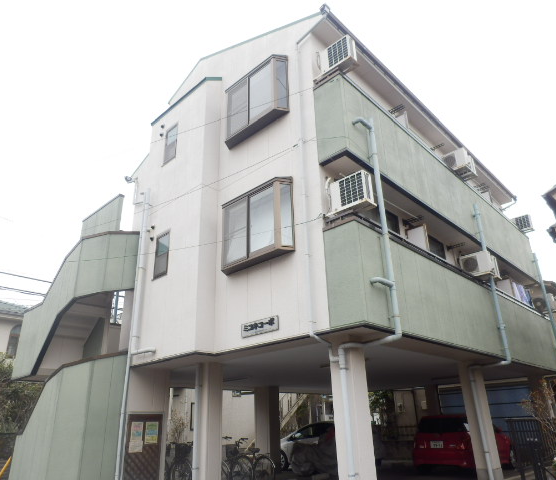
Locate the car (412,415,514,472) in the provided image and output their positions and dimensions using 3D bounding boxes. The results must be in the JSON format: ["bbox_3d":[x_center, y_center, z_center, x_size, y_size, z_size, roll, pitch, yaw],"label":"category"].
[{"bbox_3d":[5.572,5.996,13.126,1.640,1.480,3.800,-19,-29,35],"label":"car"}]

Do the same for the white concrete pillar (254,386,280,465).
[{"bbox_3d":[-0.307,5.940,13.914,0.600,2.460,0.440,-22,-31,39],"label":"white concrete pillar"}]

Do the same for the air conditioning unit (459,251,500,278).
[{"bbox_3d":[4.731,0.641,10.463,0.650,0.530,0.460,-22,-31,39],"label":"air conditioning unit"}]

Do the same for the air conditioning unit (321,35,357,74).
[{"bbox_3d":[1.151,-3.397,8.324,0.655,0.540,0.280,-22,-31,39],"label":"air conditioning unit"}]

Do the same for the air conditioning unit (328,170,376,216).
[{"bbox_3d":[1.207,-0.729,7.176,0.655,0.540,0.280,-22,-31,39],"label":"air conditioning unit"}]

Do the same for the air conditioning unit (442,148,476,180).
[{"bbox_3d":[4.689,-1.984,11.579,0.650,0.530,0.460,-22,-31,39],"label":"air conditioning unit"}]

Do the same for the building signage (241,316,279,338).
[{"bbox_3d":[-0.333,1.518,7.700,0.933,0.237,0.050,-22,-31,39],"label":"building signage"}]

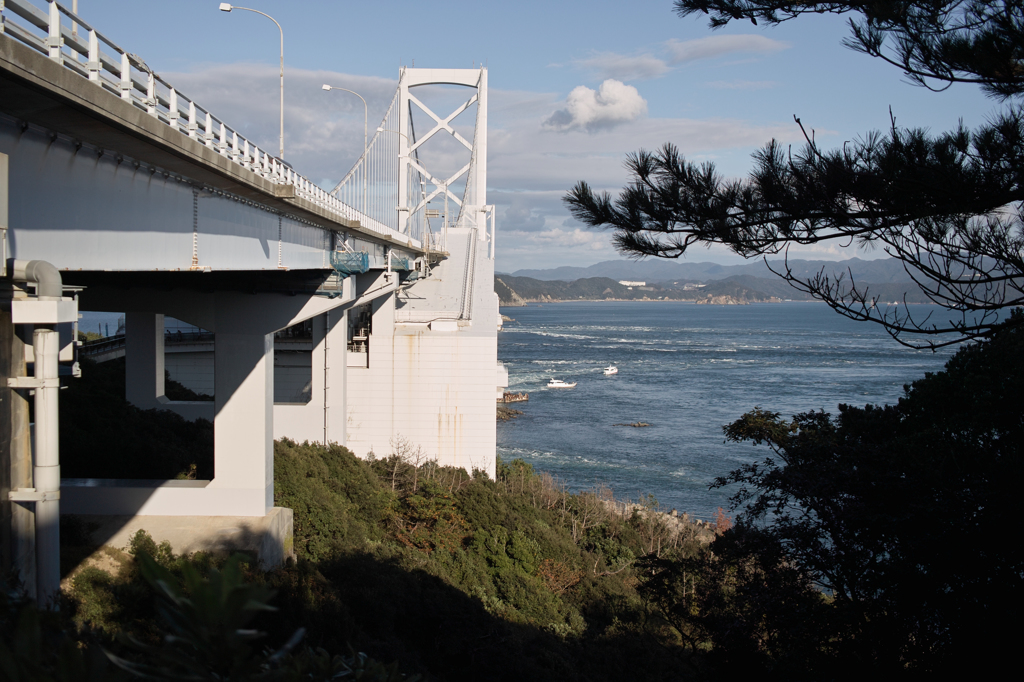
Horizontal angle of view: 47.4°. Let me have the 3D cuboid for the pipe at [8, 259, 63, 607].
[{"bbox_3d":[-6.900,1.360,16.900,0.780,5.050,0.380,0,2,-3],"label":"pipe"}]

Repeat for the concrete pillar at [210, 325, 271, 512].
[{"bbox_3d":[-18.050,5.430,78.500,3.380,12.100,3.200,1,2,-2],"label":"concrete pillar"}]

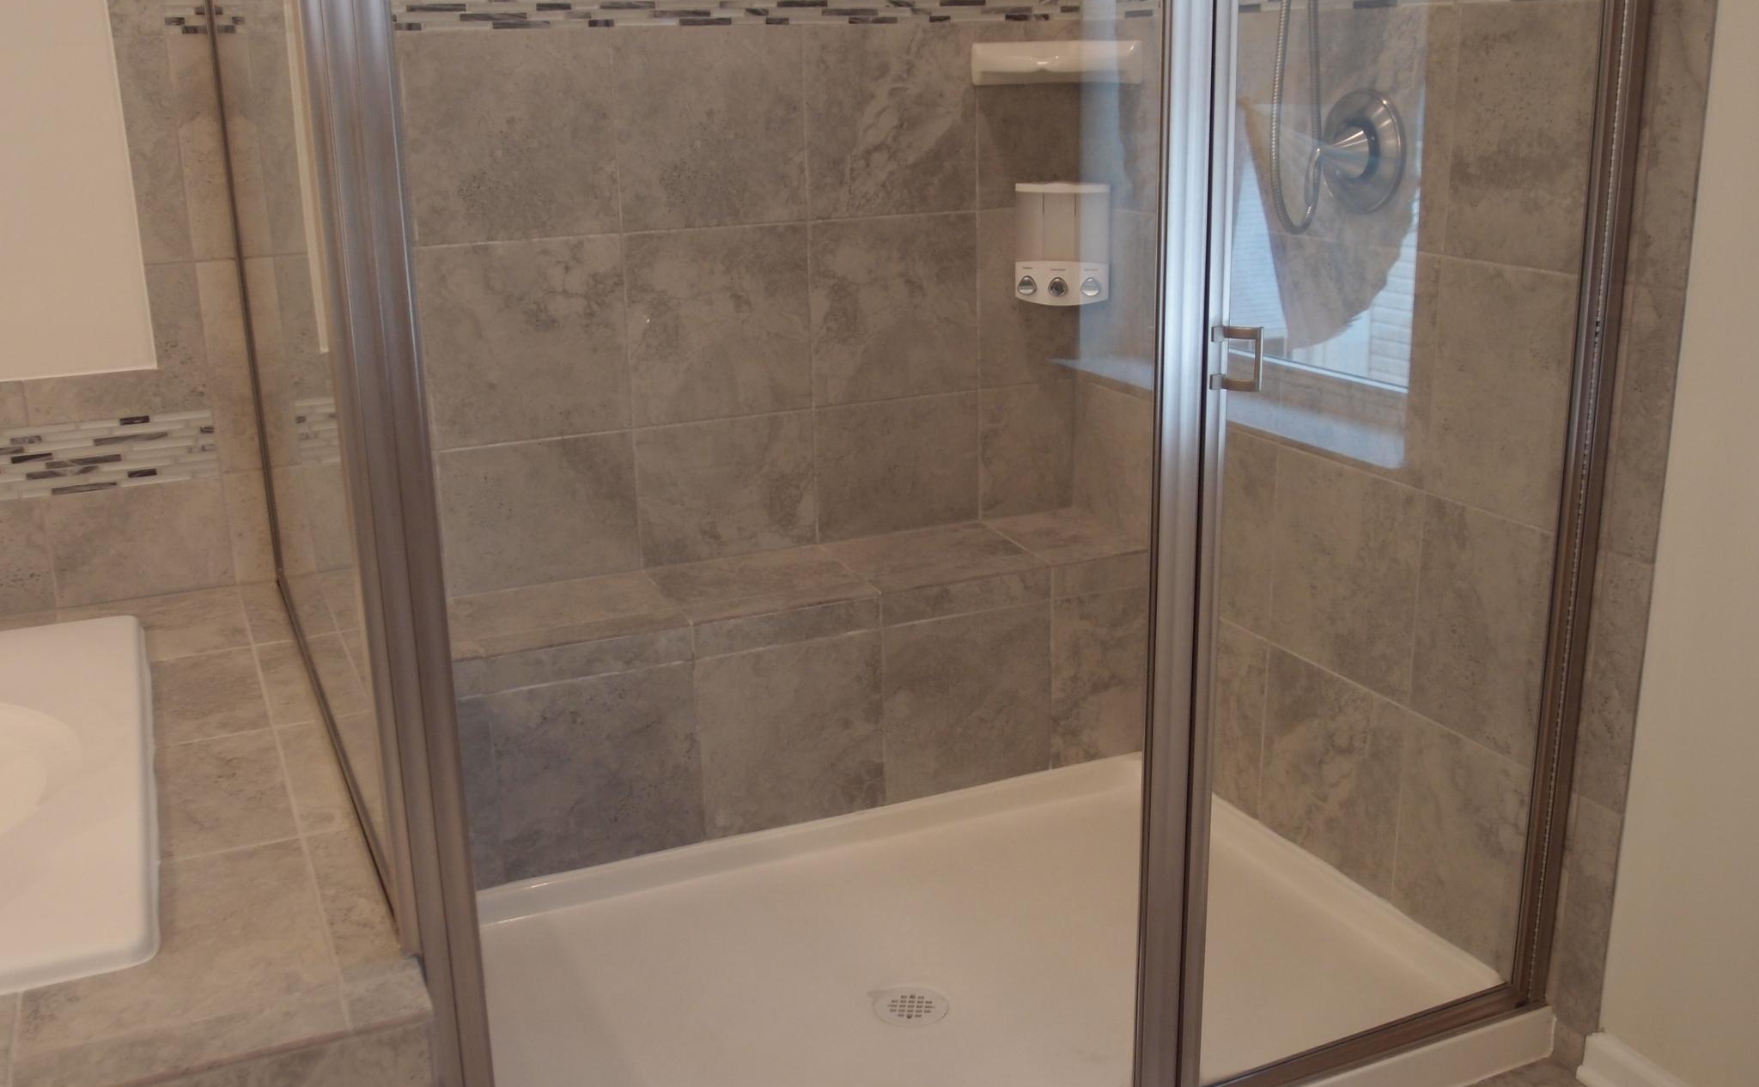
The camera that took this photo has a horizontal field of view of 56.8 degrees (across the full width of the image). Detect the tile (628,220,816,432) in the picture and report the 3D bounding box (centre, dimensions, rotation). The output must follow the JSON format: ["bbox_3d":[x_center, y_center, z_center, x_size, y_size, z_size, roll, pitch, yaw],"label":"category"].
[{"bbox_3d":[-0.262,-0.366,2.709,0.316,0.314,0.012,-8,18,-23],"label":"tile"}]

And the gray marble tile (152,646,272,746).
[{"bbox_3d":[-0.844,0.193,2.030,0.139,0.012,0.322,-8,18,-23],"label":"gray marble tile"}]

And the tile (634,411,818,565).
[{"bbox_3d":[-0.259,-0.094,2.787,0.317,0.242,0.012,-8,18,-23],"label":"tile"}]

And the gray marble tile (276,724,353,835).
[{"bbox_3d":[-0.612,0.257,1.791,0.072,0.012,0.311,-8,18,-23],"label":"gray marble tile"}]

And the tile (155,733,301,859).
[{"bbox_3d":[-0.713,0.272,1.748,0.138,0.012,0.311,-8,18,-23],"label":"tile"}]

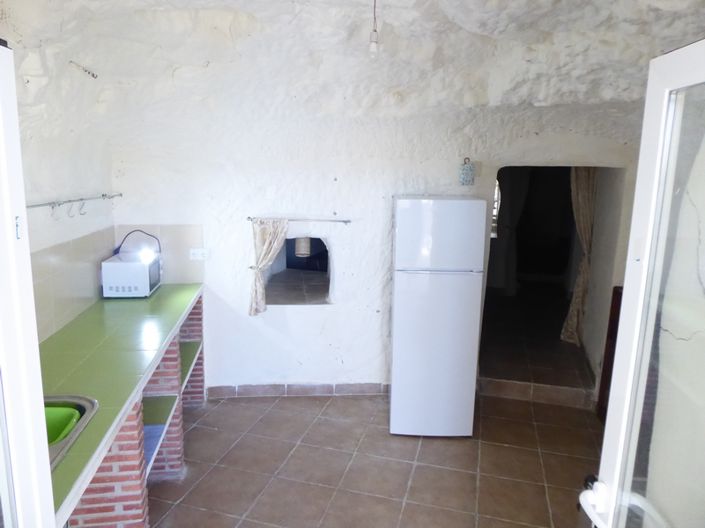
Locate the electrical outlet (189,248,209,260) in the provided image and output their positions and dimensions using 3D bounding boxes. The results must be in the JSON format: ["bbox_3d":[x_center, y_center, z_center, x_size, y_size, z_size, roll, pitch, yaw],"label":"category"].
[{"bbox_3d":[-1.177,-0.073,3.898,0.145,0.083,0.015,0,10,-3],"label":"electrical outlet"}]

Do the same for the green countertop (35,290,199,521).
[{"bbox_3d":[-1.263,0.449,2.495,0.648,0.055,3.005,-1,11,-9],"label":"green countertop"}]

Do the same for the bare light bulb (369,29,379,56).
[{"bbox_3d":[0.117,-1.216,2.800,0.055,0.155,0.055,1,10,0],"label":"bare light bulb"}]

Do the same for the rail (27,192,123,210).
[{"bbox_3d":[-1.568,-0.372,2.962,0.050,0.035,1.795,-1,10,-11],"label":"rail"}]

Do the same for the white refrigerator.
[{"bbox_3d":[0.583,0.352,3.707,0.575,1.655,0.600,1,10,2],"label":"white refrigerator"}]

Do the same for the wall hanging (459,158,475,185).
[{"bbox_3d":[0.900,-0.720,4.006,0.118,0.215,0.030,2,10,5],"label":"wall hanging"}]

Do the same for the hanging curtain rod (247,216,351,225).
[{"bbox_3d":[-0.403,-0.331,3.870,0.779,0.028,0.045,1,10,-5],"label":"hanging curtain rod"}]

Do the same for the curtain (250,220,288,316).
[{"bbox_3d":[-0.646,0.023,3.916,0.305,0.760,0.075,0,10,-5],"label":"curtain"}]

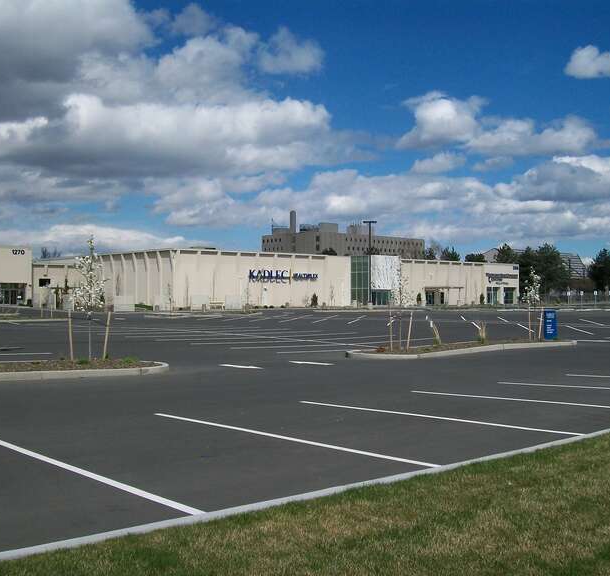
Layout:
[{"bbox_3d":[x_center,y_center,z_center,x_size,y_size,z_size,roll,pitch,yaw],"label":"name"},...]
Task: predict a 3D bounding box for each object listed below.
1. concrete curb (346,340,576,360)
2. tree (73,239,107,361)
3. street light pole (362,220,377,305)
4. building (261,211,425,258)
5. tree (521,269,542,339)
[{"bbox_3d":[5.310,1.940,25.480,9.750,0.170,2.300,0,-1,-41],"label":"concrete curb"},{"bbox_3d":[-5.264,0.258,19.600,0.850,3.050,0.850,0,-1,-15],"label":"tree"},{"bbox_3d":[7.473,-2.942,94.000,1.600,10.000,0.600,0,-1,5],"label":"street light pole"},{"bbox_3d":[18.600,-13.700,360.000,79.000,36.000,23.000,0,-1,-39],"label":"building"},{"bbox_3d":[8.025,0.549,28.300,0.750,2.650,0.750,0,-1,16],"label":"tree"}]

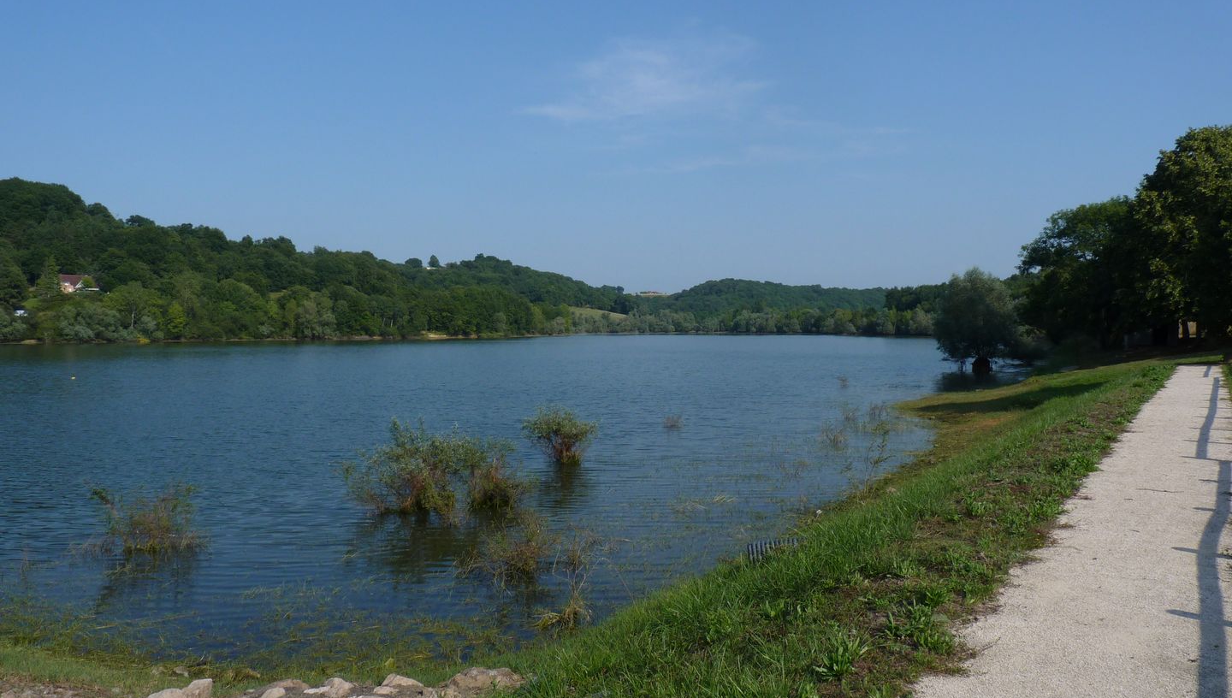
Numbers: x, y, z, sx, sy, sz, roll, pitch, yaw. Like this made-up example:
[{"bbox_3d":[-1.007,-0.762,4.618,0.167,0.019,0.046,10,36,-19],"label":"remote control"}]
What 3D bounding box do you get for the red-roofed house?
[{"bbox_3d":[-157.051,-18.650,280.000,11.500,6.300,9.000,-1,1,-34],"label":"red-roofed house"}]

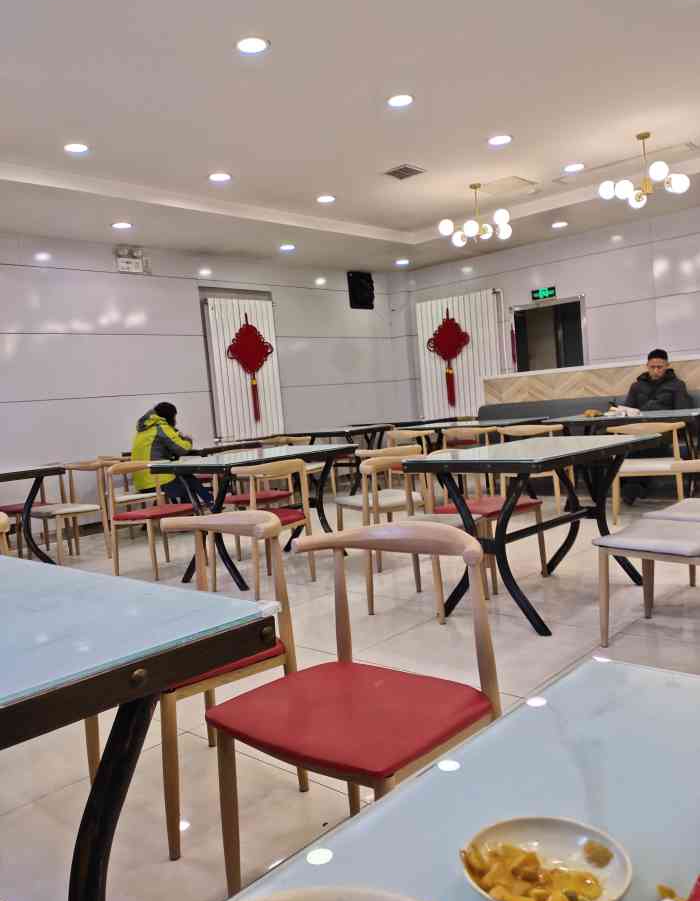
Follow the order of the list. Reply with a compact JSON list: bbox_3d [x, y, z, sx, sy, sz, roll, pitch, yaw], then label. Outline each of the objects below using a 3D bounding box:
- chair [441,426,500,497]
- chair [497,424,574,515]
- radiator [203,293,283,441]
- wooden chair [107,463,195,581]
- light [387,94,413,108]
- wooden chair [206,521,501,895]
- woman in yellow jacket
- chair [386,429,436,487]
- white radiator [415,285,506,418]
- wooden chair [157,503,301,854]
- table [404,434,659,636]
[{"bbox_3d":[1.130,0.163,6.492,0.500,0.760,0.490,-1,5,40],"label":"chair"},{"bbox_3d":[1.609,0.123,6.188,0.520,0.755,0.520,-1,6,42],"label":"chair"},{"bbox_3d":[-1.195,-0.924,8.373,0.090,1.594,0.979,-1,6,42],"label":"radiator"},{"bbox_3d":[-1.360,0.460,5.051,0.490,0.760,0.500,-2,5,37],"label":"wooden chair"},{"bbox_3d":[0.313,-2.160,4.522,0.150,0.030,0.150,-5,4,0],"label":"light"},{"bbox_3d":[0.035,0.594,1.588,0.500,0.760,0.490,-1,5,42],"label":"wooden chair"},{"bbox_3d":[-1.544,0.181,6.207,0.520,1.180,0.760,-1,6,42],"label":"woman in yellow jacket"},{"bbox_3d":[0.644,0.182,6.761,0.500,0.760,0.490,-1,5,41],"label":"chair"},{"bbox_3d":[1.510,-1.258,9.670,1.349,1.605,0.090,-1,6,42],"label":"white radiator"},{"bbox_3d":[-0.436,0.598,2.067,0.500,0.760,0.490,-1,6,45],"label":"wooden chair"},{"bbox_3d":[0.960,0.365,3.608,1.182,0.765,0.711,-9,6,-43],"label":"table"}]

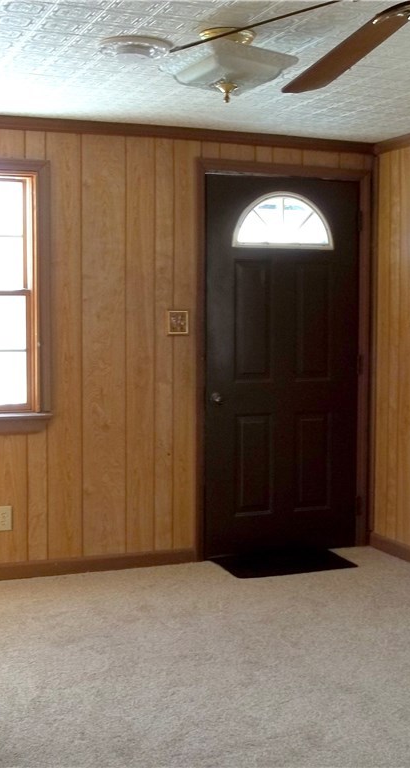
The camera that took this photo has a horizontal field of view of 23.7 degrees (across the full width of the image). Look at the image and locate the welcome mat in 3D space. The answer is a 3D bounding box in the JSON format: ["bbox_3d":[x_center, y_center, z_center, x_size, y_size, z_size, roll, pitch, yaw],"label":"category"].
[{"bbox_3d":[0.425,0.942,5.145,0.690,0.012,0.385,-2,5,-23],"label":"welcome mat"}]

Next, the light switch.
[{"bbox_3d":[-0.134,-0.314,5.029,0.113,0.119,0.014,-2,5,-23],"label":"light switch"}]

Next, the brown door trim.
[{"bbox_3d":[0.445,-0.116,5.287,1.060,2.110,0.050,-2,5,-23],"label":"brown door trim"}]

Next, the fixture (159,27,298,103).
[{"bbox_3d":[0.070,-1.052,3.245,0.360,0.215,0.360,-2,5,-23],"label":"fixture"}]

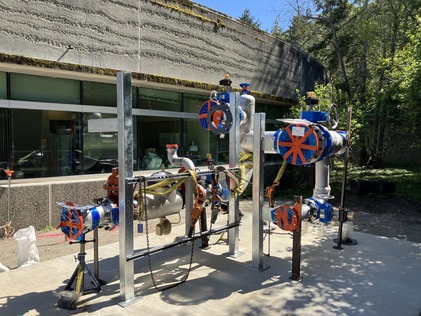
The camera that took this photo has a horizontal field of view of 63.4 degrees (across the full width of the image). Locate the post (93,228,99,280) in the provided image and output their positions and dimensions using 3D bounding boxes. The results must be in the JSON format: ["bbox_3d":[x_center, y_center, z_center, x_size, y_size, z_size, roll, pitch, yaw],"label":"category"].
[{"bbox_3d":[-1.227,1.033,3.661,0.050,0.588,0.050,3,5,42],"label":"post"}]

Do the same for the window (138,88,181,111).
[{"bbox_3d":[-1.126,-1.313,7.750,0.080,0.460,1.270,3,5,39],"label":"window"}]

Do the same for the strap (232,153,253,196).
[{"bbox_3d":[0.426,0.220,4.530,0.210,0.570,0.190,3,5,42],"label":"strap"}]

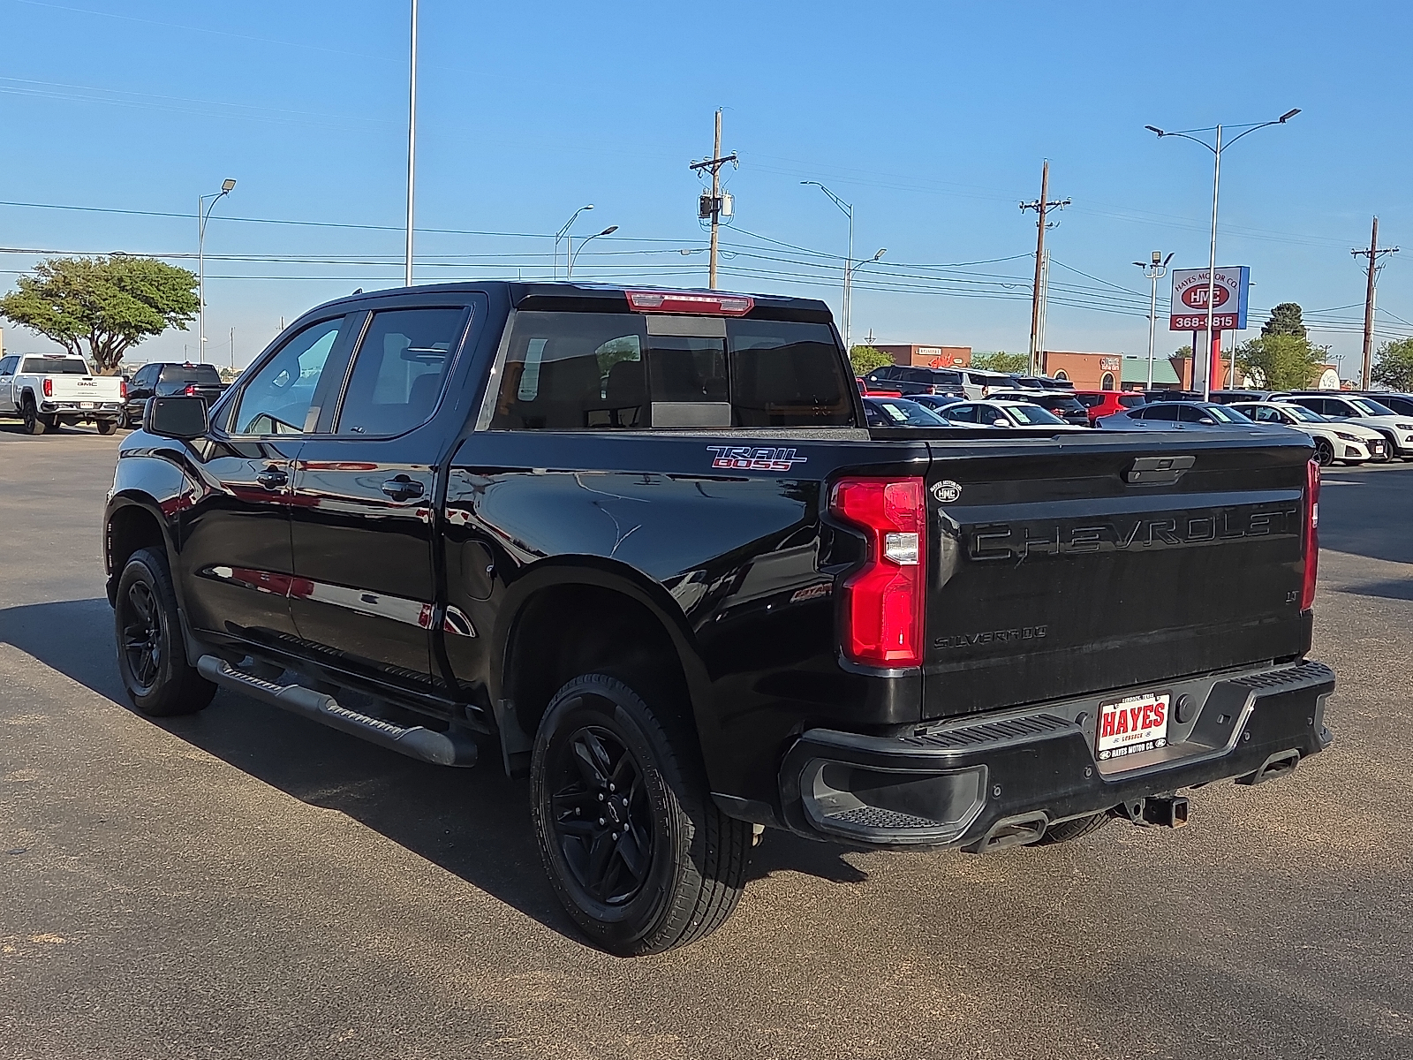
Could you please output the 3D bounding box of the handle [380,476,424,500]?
[{"bbox_3d":[-1.005,-0.140,5.023,0.065,0.084,0.235,-3,7,-39],"label":"handle"}]

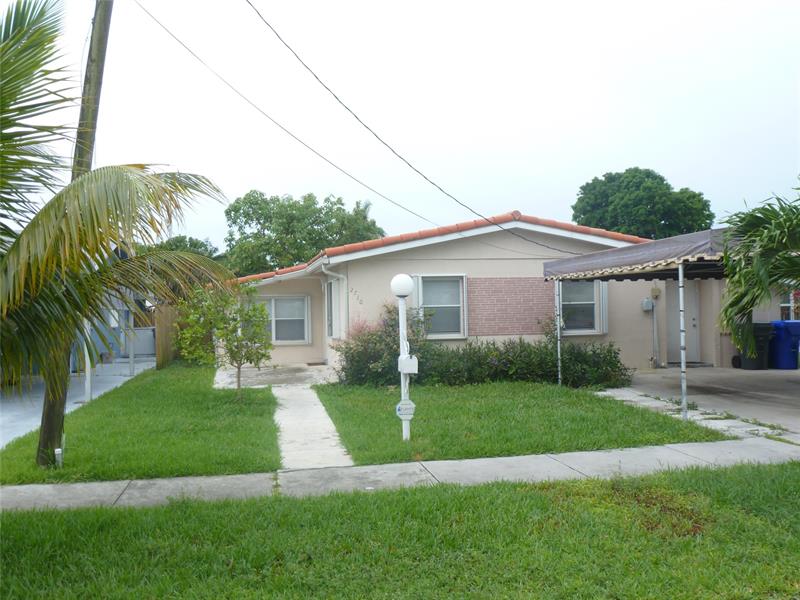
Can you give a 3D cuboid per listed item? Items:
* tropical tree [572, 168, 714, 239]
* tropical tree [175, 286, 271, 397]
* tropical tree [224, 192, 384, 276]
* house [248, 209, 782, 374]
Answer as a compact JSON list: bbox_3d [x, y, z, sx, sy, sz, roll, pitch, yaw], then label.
[{"bbox_3d":[13.346,-2.830,38.000,8.020,8.760,7.460,-1,0,-11],"label":"tropical tree"},{"bbox_3d":[-3.200,0.744,12.500,1.730,1.970,1.470,-1,0,-11],"label":"tropical tree"},{"bbox_3d":[-3.857,-1.253,28.000,6.460,6.180,6.010,-1,0,-11],"label":"tropical tree"},{"bbox_3d":[1.601,-0.098,20.584,14.400,3.600,11.000,-1,0,-11],"label":"house"}]

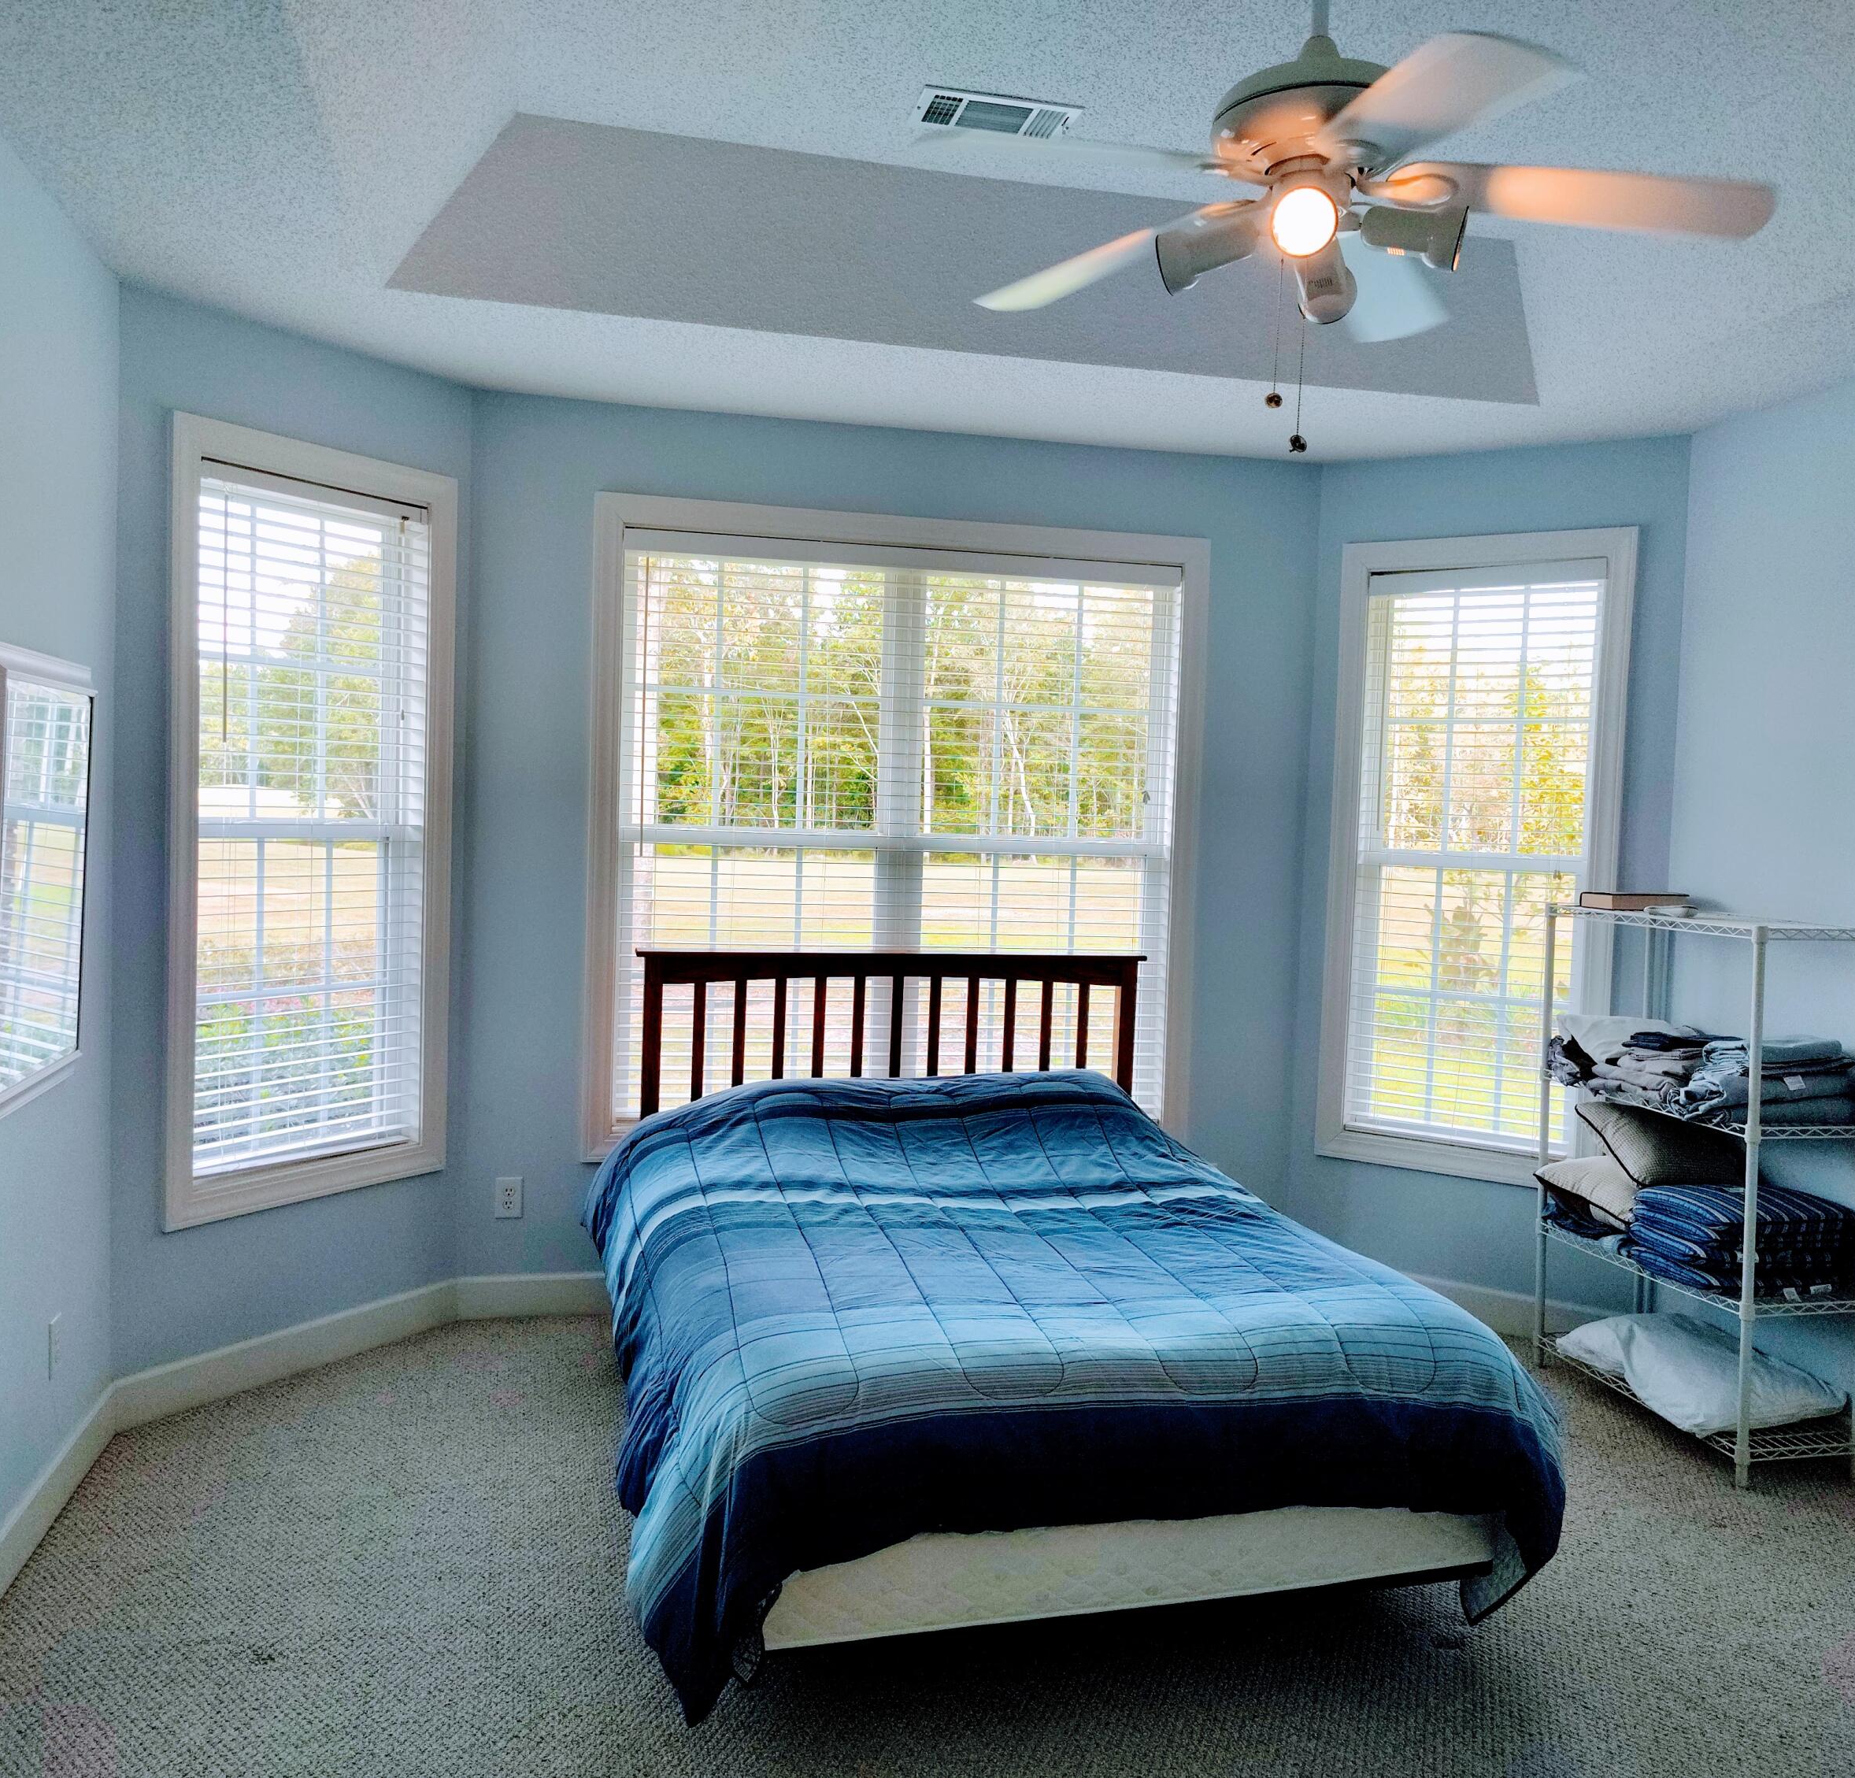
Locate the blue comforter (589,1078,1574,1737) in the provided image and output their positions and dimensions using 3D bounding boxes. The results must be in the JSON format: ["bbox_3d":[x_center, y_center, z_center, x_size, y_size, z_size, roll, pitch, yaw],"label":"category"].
[{"bbox_3d":[0.124,0.916,3.692,1.690,0.760,1.980,1,3,-15],"label":"blue comforter"}]

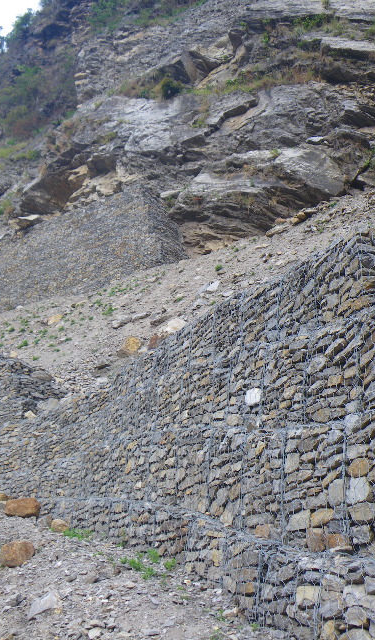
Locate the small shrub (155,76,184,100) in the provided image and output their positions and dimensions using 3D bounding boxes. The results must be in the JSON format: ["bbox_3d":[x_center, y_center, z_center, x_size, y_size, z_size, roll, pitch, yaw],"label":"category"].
[{"bbox_3d":[-1.226,-15.767,47.000,1.800,1.600,1.600,0,-11,-2],"label":"small shrub"}]

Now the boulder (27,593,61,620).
[{"bbox_3d":[-1.326,2.648,6.400,0.310,0.190,0.260,2,-12,-11],"label":"boulder"}]

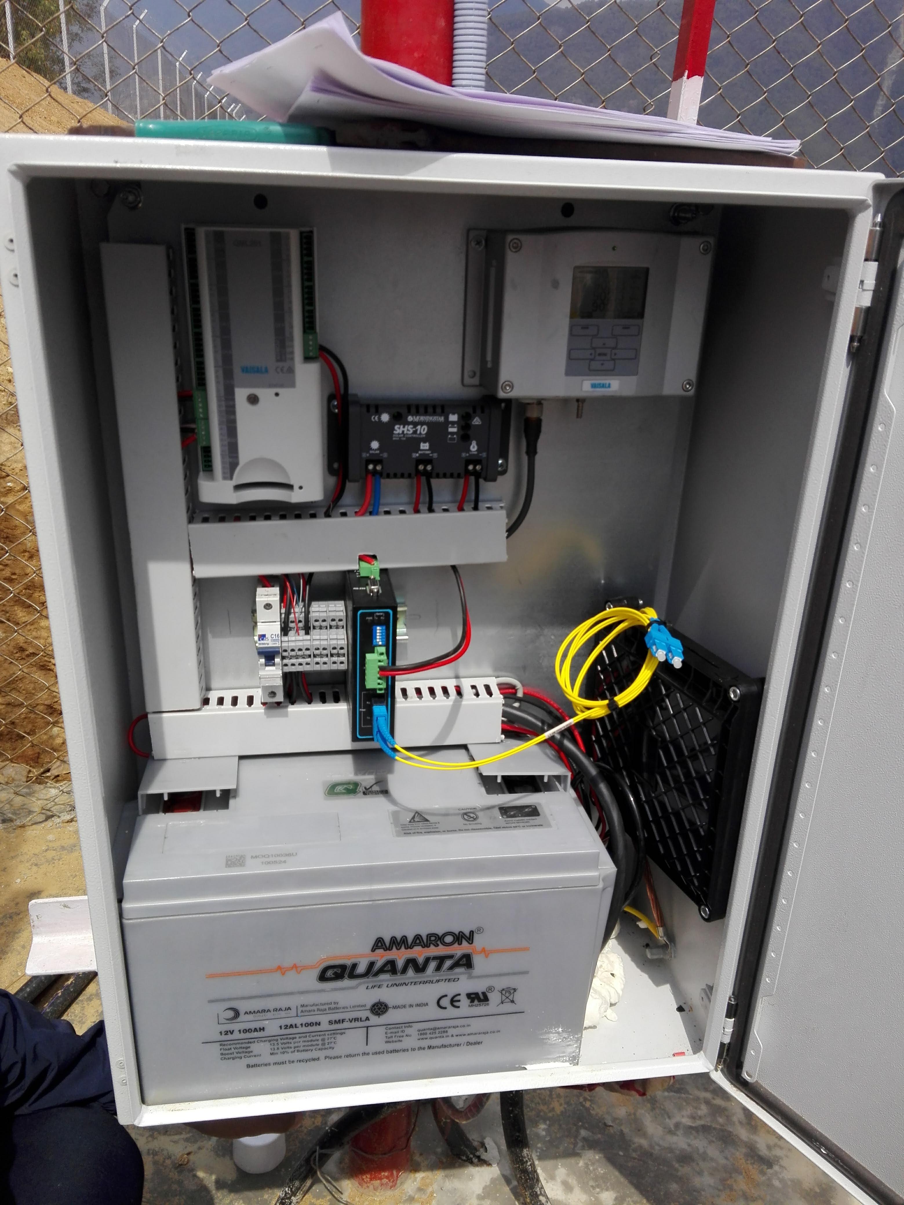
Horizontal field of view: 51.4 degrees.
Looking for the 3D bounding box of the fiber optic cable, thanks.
[{"bbox_3d":[0.056,0.061,0.738,0.219,0.121,0.077,-1,23,-8],"label":"fiber optic cable"}]

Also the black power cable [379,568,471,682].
[{"bbox_3d":[-0.023,0.013,0.770,0.081,0.067,0.074,-1,22,-8],"label":"black power cable"}]

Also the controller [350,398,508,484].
[{"bbox_3d":[-0.023,-0.132,0.763,0.149,0.068,0.035,-1,22,-8],"label":"controller"}]

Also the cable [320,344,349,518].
[{"bbox_3d":[-0.091,-0.131,0.734,0.020,0.136,0.032,-1,23,-8],"label":"cable"}]

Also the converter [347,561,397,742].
[{"bbox_3d":[-0.068,0.044,0.791,0.035,0.120,0.082,-1,23,-8],"label":"converter"}]

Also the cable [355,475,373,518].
[{"bbox_3d":[-0.071,-0.087,0.759,0.014,0.039,0.010,-1,22,-8],"label":"cable"}]

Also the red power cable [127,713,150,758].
[{"bbox_3d":[-0.272,0.118,0.820,0.020,0.046,0.009,-1,22,-8],"label":"red power cable"}]

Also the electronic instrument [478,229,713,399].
[{"bbox_3d":[0.104,-0.222,0.722,0.158,0.118,0.071,-1,22,-8],"label":"electronic instrument"}]

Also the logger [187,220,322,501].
[{"bbox_3d":[-0.146,-0.177,0.710,0.094,0.199,0.050,-1,23,-8],"label":"logger"}]

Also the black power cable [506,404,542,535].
[{"bbox_3d":[0.059,-0.105,0.761,0.020,0.117,0.036,-1,23,-8],"label":"black power cable"}]

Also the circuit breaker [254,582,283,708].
[{"bbox_3d":[-0.151,0.036,0.784,0.018,0.091,0.073,-1,23,-8],"label":"circuit breaker"}]

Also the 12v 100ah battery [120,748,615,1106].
[{"bbox_3d":[-0.078,0.272,0.847,0.399,0.240,0.174,-1,22,-8],"label":"12v 100ah battery"}]

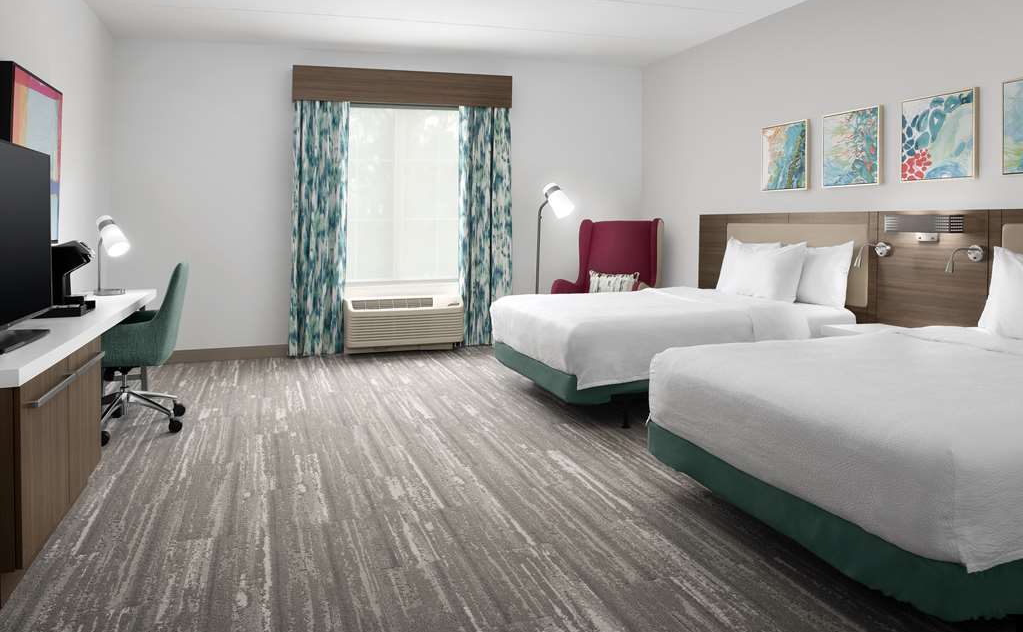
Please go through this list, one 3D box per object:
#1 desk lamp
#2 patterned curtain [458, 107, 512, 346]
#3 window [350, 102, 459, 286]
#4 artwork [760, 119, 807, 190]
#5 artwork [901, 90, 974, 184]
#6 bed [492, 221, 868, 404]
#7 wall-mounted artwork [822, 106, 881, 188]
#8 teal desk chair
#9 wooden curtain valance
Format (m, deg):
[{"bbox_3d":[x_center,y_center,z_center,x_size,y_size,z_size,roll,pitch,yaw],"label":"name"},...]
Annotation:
[{"bbox_3d":[-2.904,-0.439,4.950,0.240,0.560,0.160,4,8,28],"label":"desk lamp"},{"bbox_3d":[-0.248,-0.879,6.585,0.540,2.317,0.140,-2,7,-18],"label":"patterned curtain"},{"bbox_3d":[-1.026,-1.168,6.501,1.097,1.731,0.100,-2,7,-18],"label":"window"},{"bbox_3d":[1.974,-1.153,4.930,0.040,0.470,0.460,-2,8,-16],"label":"artwork"},{"bbox_3d":[2.411,-1.013,3.850,0.040,0.470,0.450,-2,8,-16],"label":"artwork"},{"bbox_3d":[1.041,-0.030,4.580,1.980,1.190,1.460,-2,8,-16],"label":"bed"},{"bbox_3d":[2.296,-1.124,4.594,0.040,0.509,0.490,-2,7,-18],"label":"wall-mounted artwork"},{"bbox_3d":[-2.235,0.190,3.930,0.630,0.940,0.620,-2,7,-18],"label":"teal desk chair"},{"bbox_3d":[-0.983,-2.112,6.372,2.017,0.321,0.190,-2,7,-18],"label":"wooden curtain valance"}]

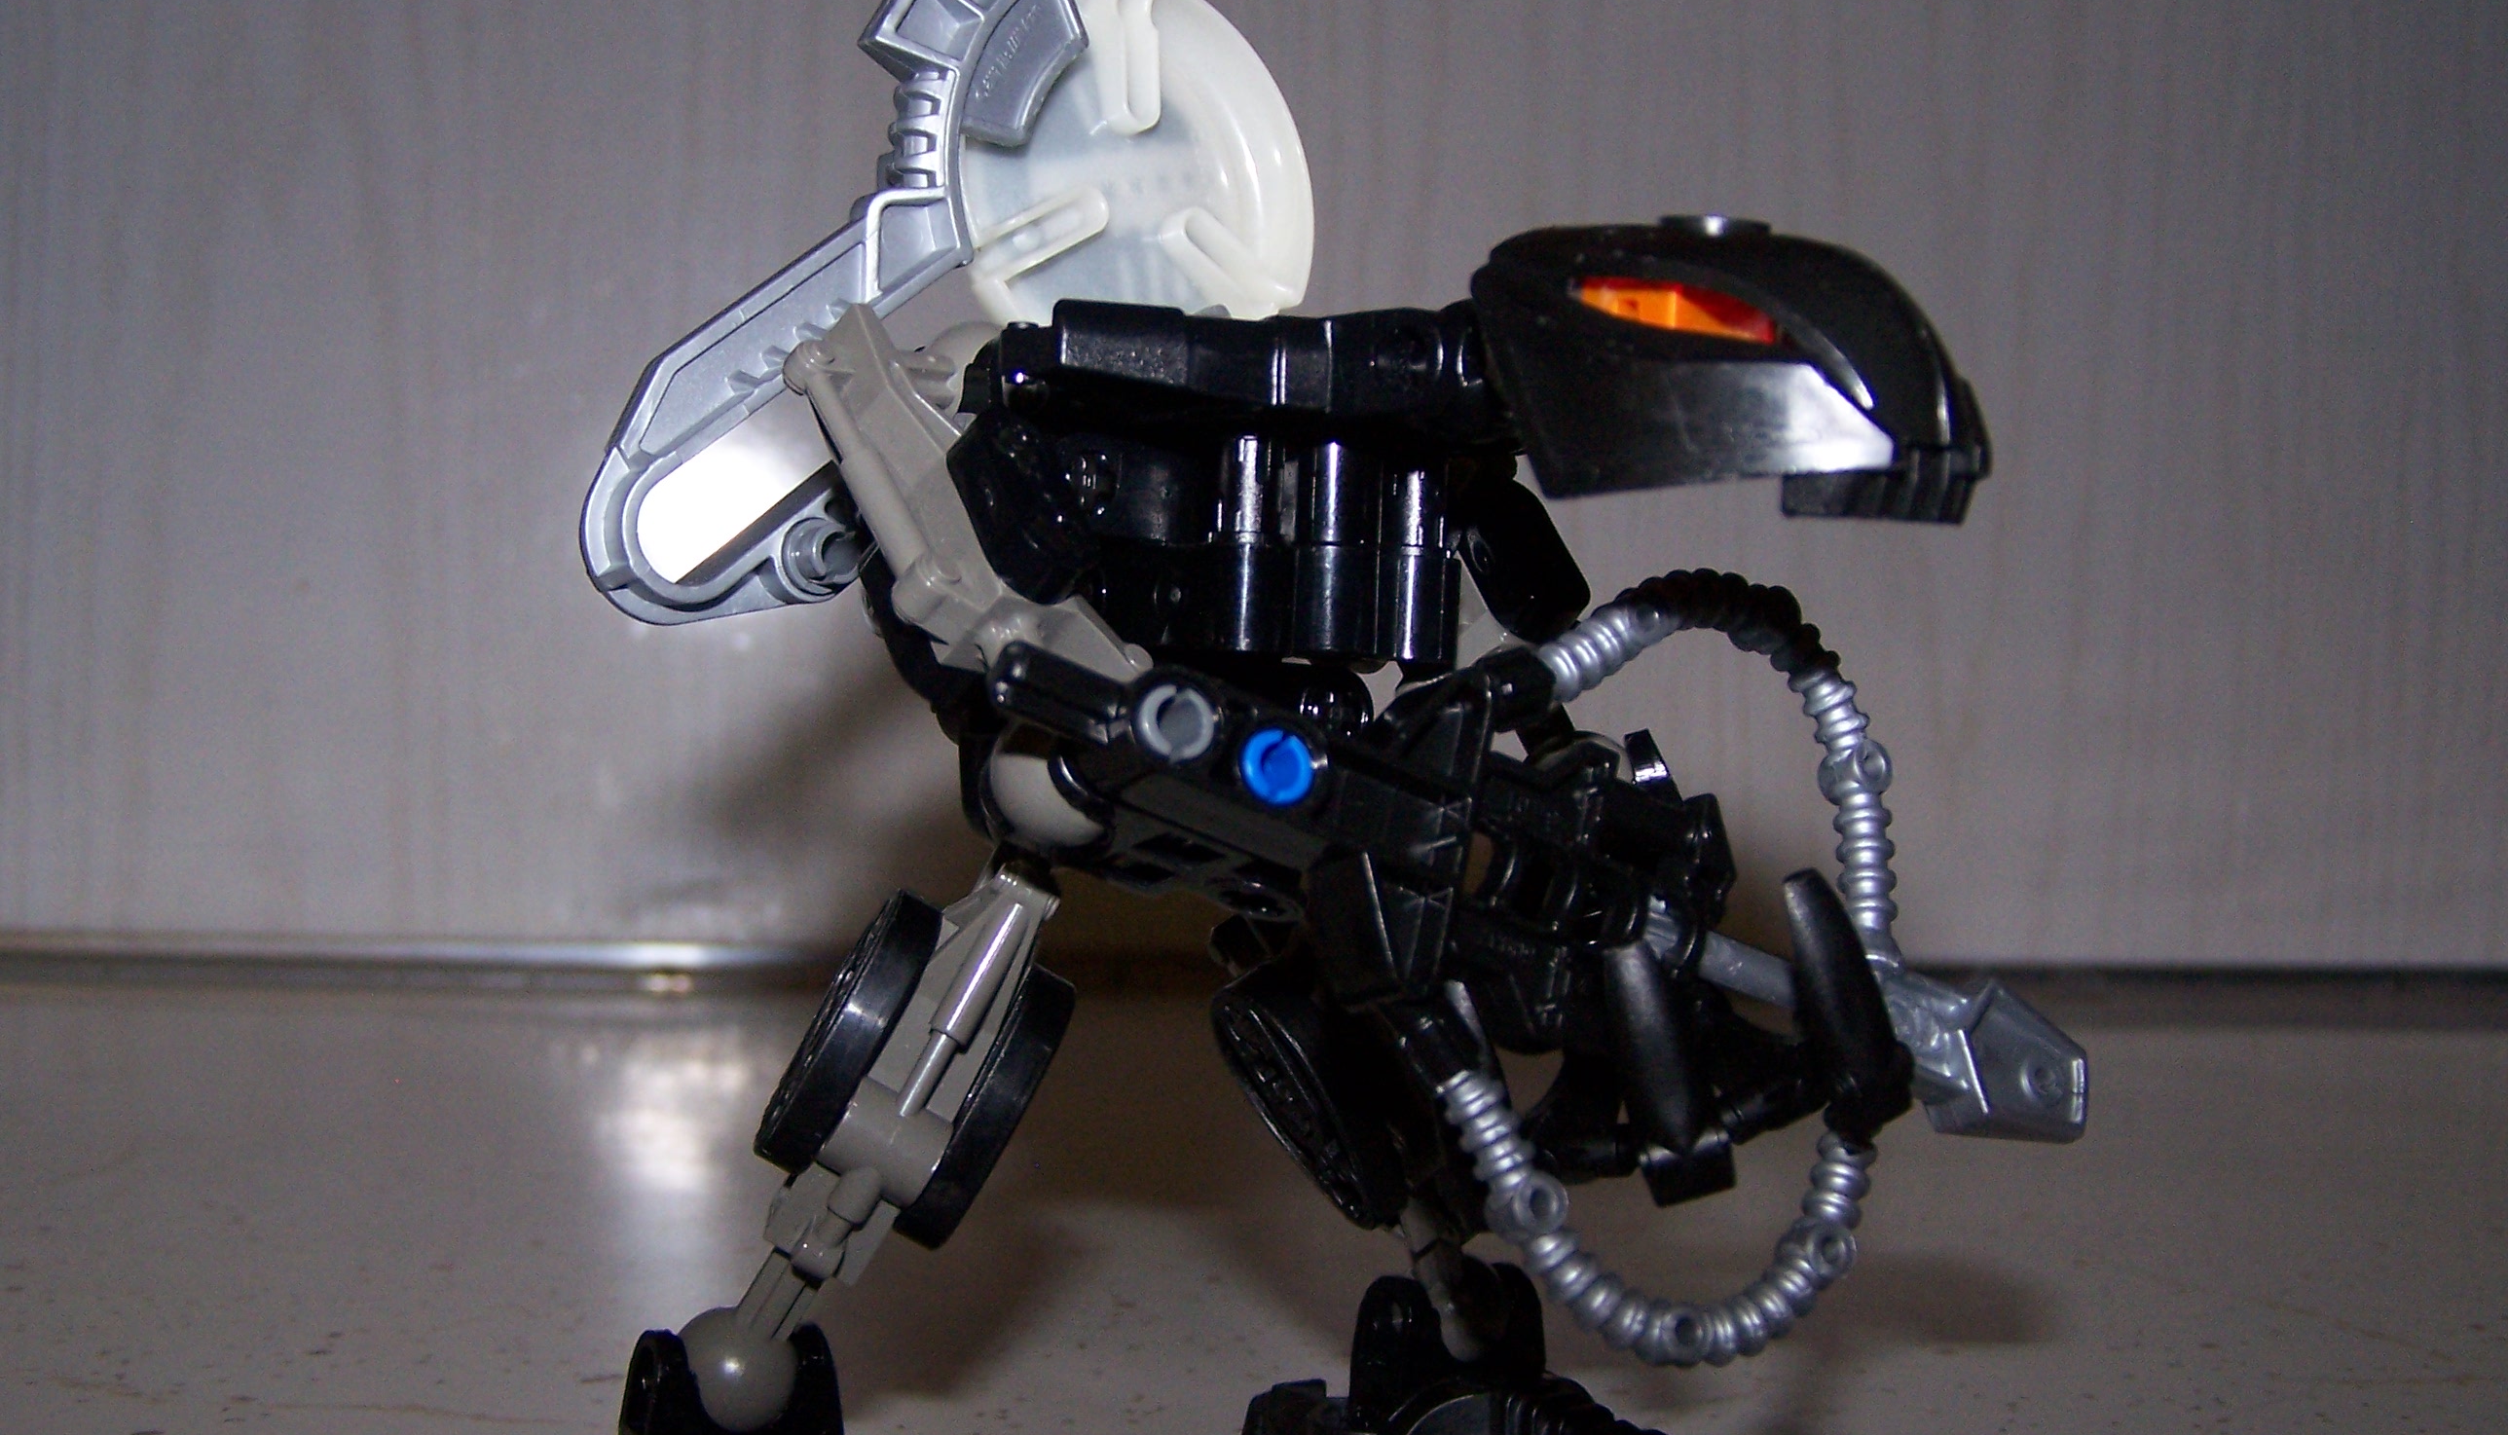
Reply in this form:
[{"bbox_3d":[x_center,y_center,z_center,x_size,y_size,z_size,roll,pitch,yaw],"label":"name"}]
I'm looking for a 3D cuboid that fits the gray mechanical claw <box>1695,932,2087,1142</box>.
[{"bbox_3d":[0.047,0.022,0.213,0.031,0.011,0.008,20,-2,12],"label":"gray mechanical claw"}]

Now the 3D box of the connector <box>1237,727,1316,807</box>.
[{"bbox_3d":[0.003,0.004,0.212,0.005,0.005,0.008,2,-6,11],"label":"connector"}]

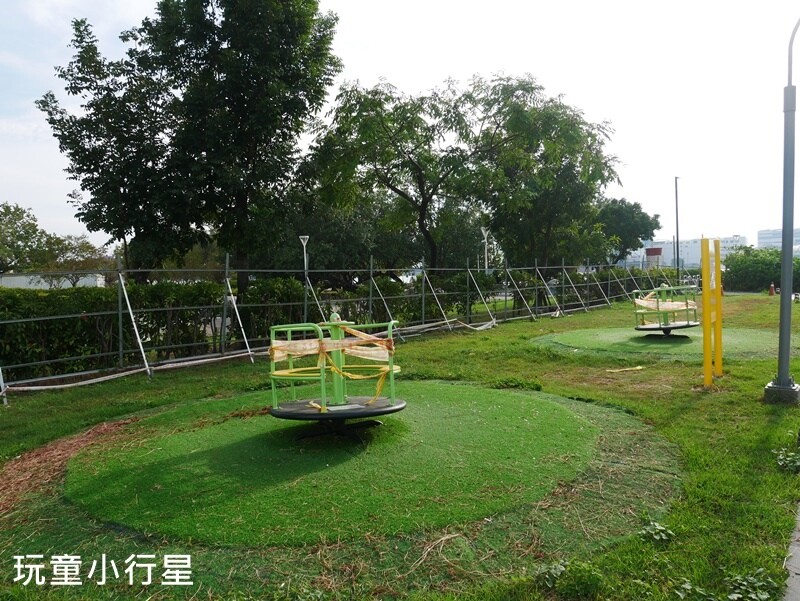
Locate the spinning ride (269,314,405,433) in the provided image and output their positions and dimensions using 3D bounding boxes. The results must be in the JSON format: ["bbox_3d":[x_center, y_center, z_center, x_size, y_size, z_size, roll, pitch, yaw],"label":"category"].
[{"bbox_3d":[-0.671,0.778,6.075,1.480,1.260,1.480,-3,2,0],"label":"spinning ride"}]

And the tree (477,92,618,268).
[{"bbox_3d":[7.441,-5.096,28.000,7.200,10.600,7.200,-3,2,0],"label":"tree"}]

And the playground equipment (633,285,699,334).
[{"bbox_3d":[6.503,0.220,13.475,1.480,1.250,1.480,-3,2,0],"label":"playground equipment"}]

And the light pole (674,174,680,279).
[{"bbox_3d":[17.031,-3.982,34.000,0.400,7.100,0.220,-2,2,6],"label":"light pole"}]

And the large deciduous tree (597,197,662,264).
[{"bbox_3d":[14.692,-3.697,36.000,4.600,6.100,4.600,-3,2,0],"label":"large deciduous tree"}]

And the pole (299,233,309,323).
[{"bbox_3d":[-3.719,-0.852,21.500,0.400,3.500,0.400,-3,2,0],"label":"pole"}]

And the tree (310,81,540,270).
[{"bbox_3d":[1.037,-4.404,23.500,9.400,10.000,9.000,-3,2,0],"label":"tree"}]

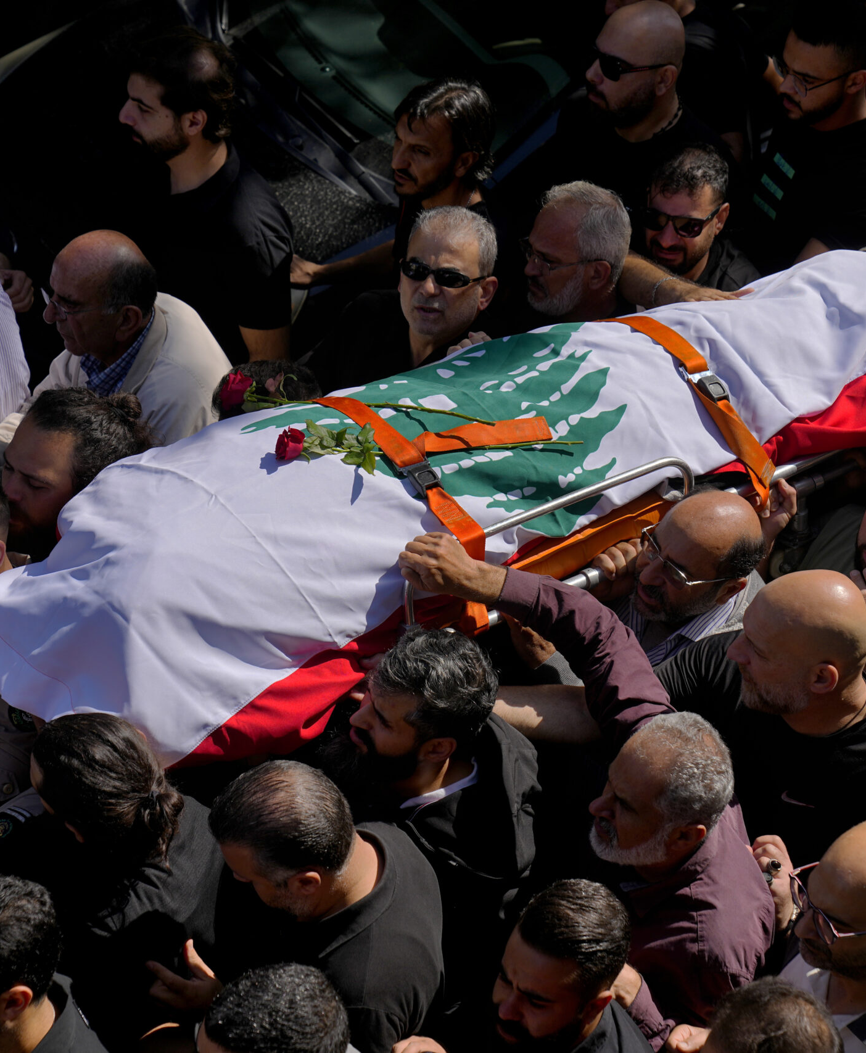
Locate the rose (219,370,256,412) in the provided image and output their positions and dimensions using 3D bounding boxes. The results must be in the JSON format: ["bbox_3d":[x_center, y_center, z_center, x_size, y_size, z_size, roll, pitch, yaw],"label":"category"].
[{"bbox_3d":[-0.336,-0.232,5.130,0.060,0.065,0.060,8,37,11],"label":"rose"}]

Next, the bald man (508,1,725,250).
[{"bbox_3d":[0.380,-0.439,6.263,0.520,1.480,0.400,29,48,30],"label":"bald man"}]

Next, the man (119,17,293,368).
[{"bbox_3d":[-0.467,-0.250,6.365,0.340,1.770,0.520,-16,39,-20],"label":"man"}]

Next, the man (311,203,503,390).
[{"bbox_3d":[0.058,0.115,5.970,0.540,1.730,0.360,23,42,27],"label":"man"}]

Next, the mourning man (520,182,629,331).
[{"bbox_3d":[0.280,0.075,6.163,0.380,1.730,0.520,-19,41,-24],"label":"mourning man"}]

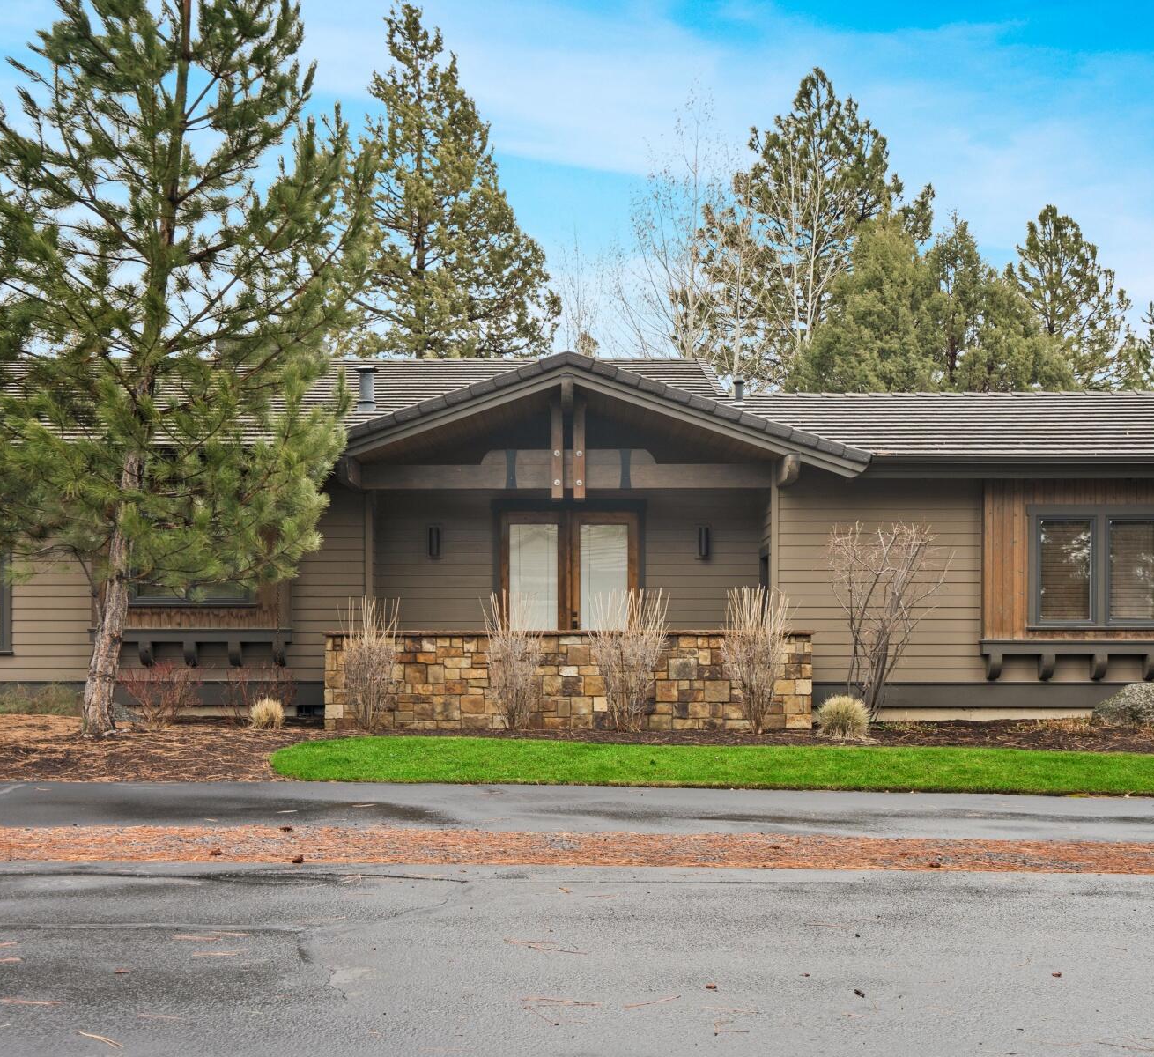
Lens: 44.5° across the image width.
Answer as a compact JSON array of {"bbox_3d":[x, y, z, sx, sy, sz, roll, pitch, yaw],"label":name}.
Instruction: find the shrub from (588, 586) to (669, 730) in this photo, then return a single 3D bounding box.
[{"bbox_3d":[0.590,1.501,15.800,0.917,1.612,0.850,0,-1,0],"label":"shrub"}]

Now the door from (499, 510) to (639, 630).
[{"bbox_3d":[-0.099,0.962,18.700,1.857,2.417,0.120,0,-1,0],"label":"door"}]

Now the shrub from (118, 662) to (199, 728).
[{"bbox_3d":[-5.043,2.005,16.950,0.980,0.820,0.900,0,0,0],"label":"shrub"}]

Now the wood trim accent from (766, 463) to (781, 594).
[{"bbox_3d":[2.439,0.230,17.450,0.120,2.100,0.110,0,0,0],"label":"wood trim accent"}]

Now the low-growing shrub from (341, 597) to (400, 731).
[{"bbox_3d":[-2.334,1.524,15.900,0.685,1.510,0.700,0,-1,0],"label":"low-growing shrub"}]

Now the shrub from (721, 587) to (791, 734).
[{"bbox_3d":[2.007,1.468,15.750,0.761,1.662,0.750,0,-1,0],"label":"shrub"}]

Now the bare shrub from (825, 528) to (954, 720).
[{"bbox_3d":[3.743,1.115,16.900,1.500,2.400,1.150,0,0,0],"label":"bare shrub"}]

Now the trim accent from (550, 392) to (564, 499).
[{"bbox_3d":[-0.244,-1.007,17.350,0.145,1.310,0.190,0,0,0],"label":"trim accent"}]

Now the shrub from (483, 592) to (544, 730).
[{"bbox_3d":[-0.729,1.508,16.100,0.740,1.620,0.680,0,0,0],"label":"shrub"}]

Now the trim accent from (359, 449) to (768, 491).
[{"bbox_3d":[-0.155,-0.735,17.600,5.151,0.511,0.200,0,-1,0],"label":"trim accent"}]

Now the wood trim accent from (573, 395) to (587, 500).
[{"bbox_3d":[0.034,-0.999,17.350,0.145,1.300,0.190,0,0,0],"label":"wood trim accent"}]

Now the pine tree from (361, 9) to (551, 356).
[{"bbox_3d":[-3.206,-4.929,38.000,5.444,18.479,5.300,0,-1,0],"label":"pine tree"}]

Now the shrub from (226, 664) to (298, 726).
[{"bbox_3d":[-3.836,2.021,17.150,0.880,0.760,0.800,0,0,0],"label":"shrub"}]

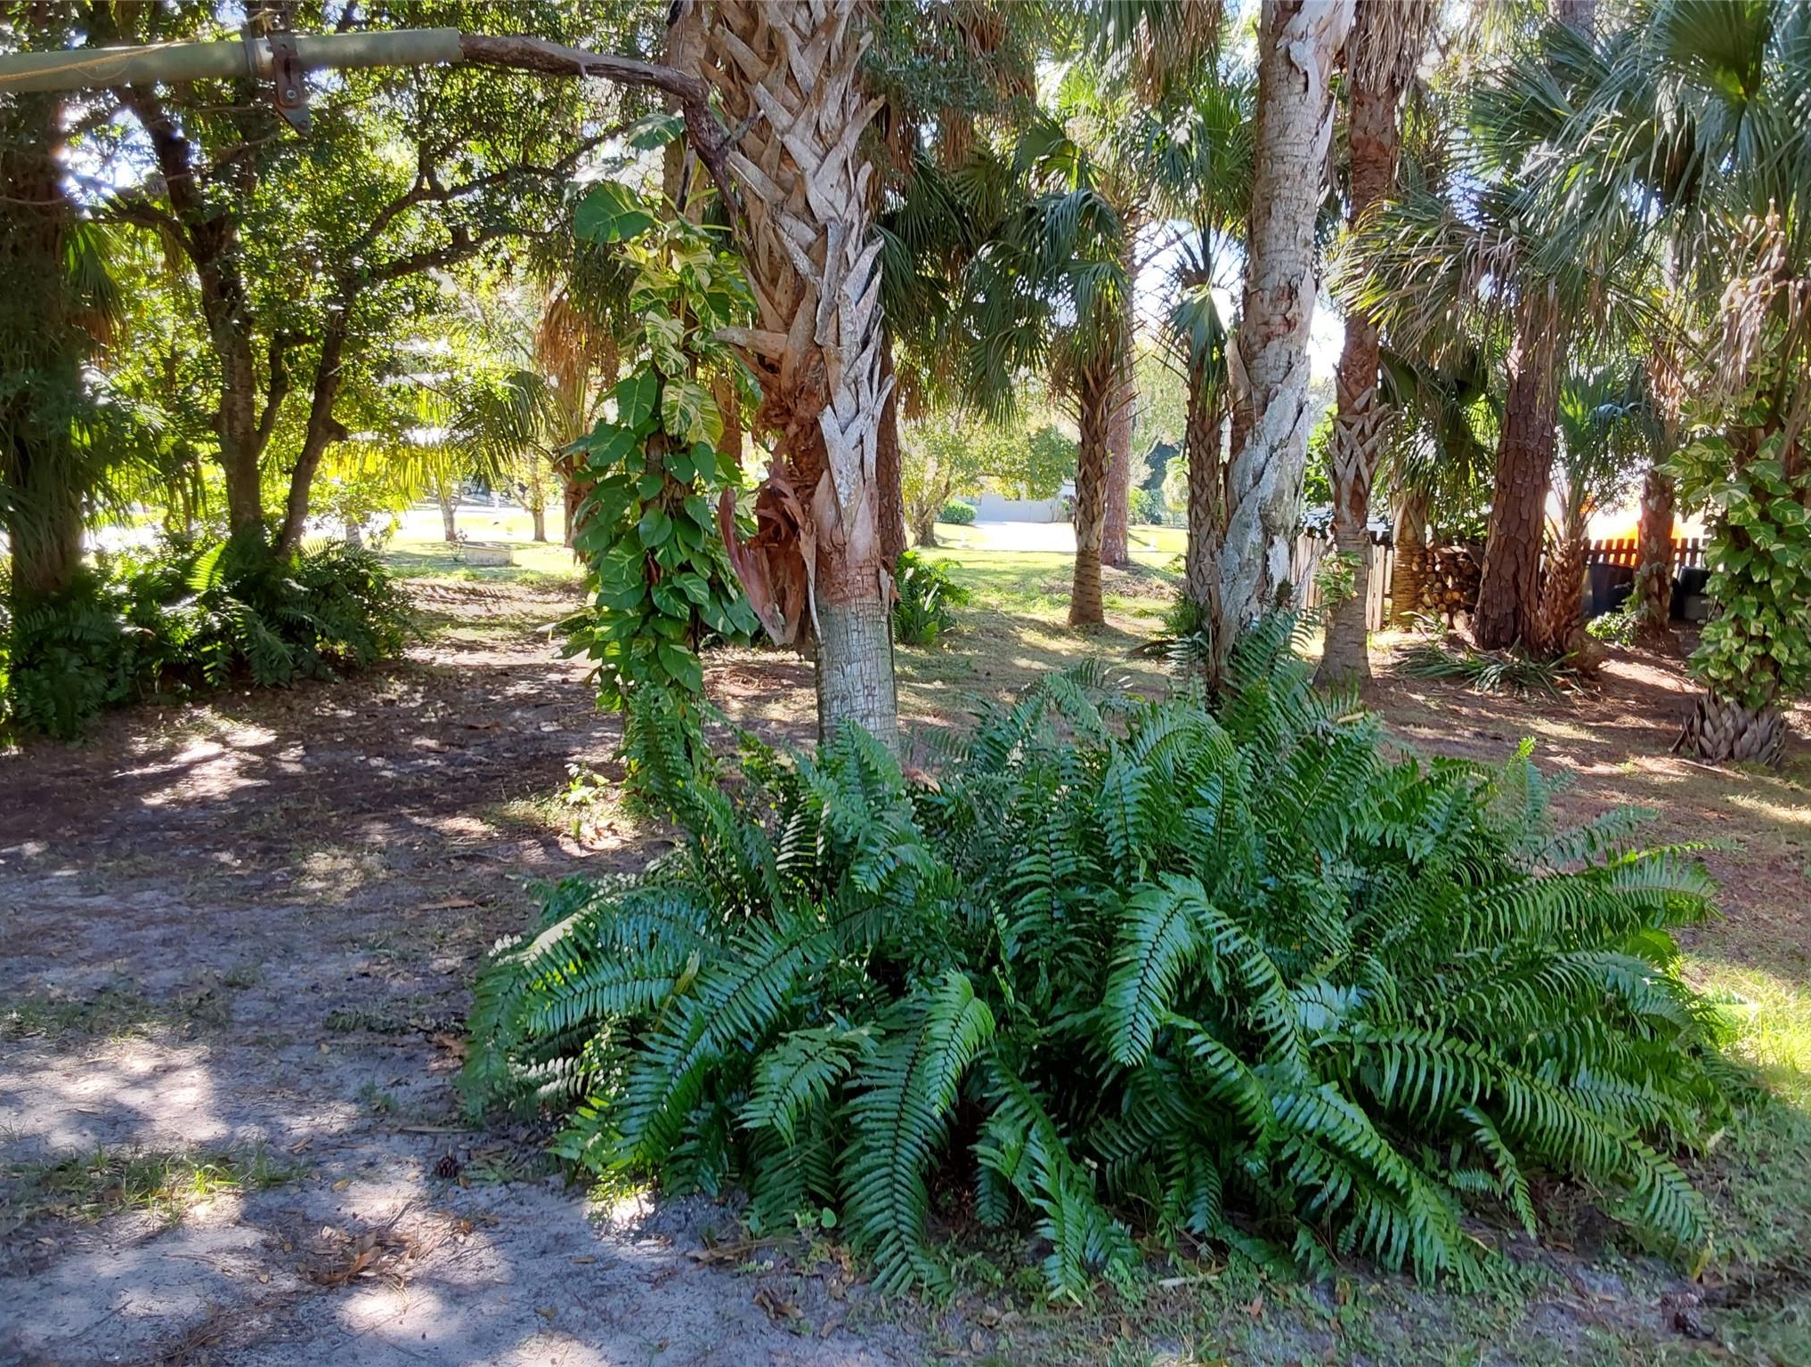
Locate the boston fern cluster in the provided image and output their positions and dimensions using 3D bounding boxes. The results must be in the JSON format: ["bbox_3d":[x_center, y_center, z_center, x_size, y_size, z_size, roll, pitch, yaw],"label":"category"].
[{"bbox_3d":[0.440,0.496,3.715,2.800,1.060,1.950,0,7,0],"label":"boston fern cluster"}]

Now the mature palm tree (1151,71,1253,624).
[{"bbox_3d":[2.830,-3.021,13.927,1.250,5.274,1.250,0,7,0],"label":"mature palm tree"}]

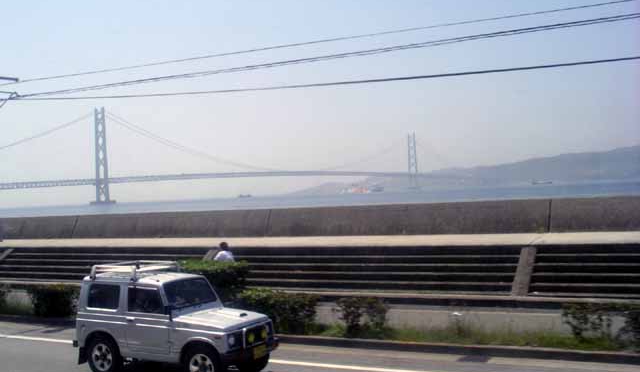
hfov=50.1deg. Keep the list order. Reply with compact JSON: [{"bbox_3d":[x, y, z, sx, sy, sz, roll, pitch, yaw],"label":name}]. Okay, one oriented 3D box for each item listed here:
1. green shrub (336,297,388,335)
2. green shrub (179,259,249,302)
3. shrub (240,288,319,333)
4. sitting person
[{"bbox_3d":[0.817,2.471,13.150,0.850,0.700,0.650,-3,-1,28],"label":"green shrub"},{"bbox_3d":[-2.282,2.315,14.800,1.350,1.320,1.100,-3,-1,28],"label":"green shrub"},{"bbox_3d":[-0.857,2.501,13.800,1.400,0.800,0.850,-3,-1,28],"label":"shrub"},{"bbox_3d":[-2.581,2.066,18.300,0.520,1.200,0.750,-3,-1,28],"label":"sitting person"}]

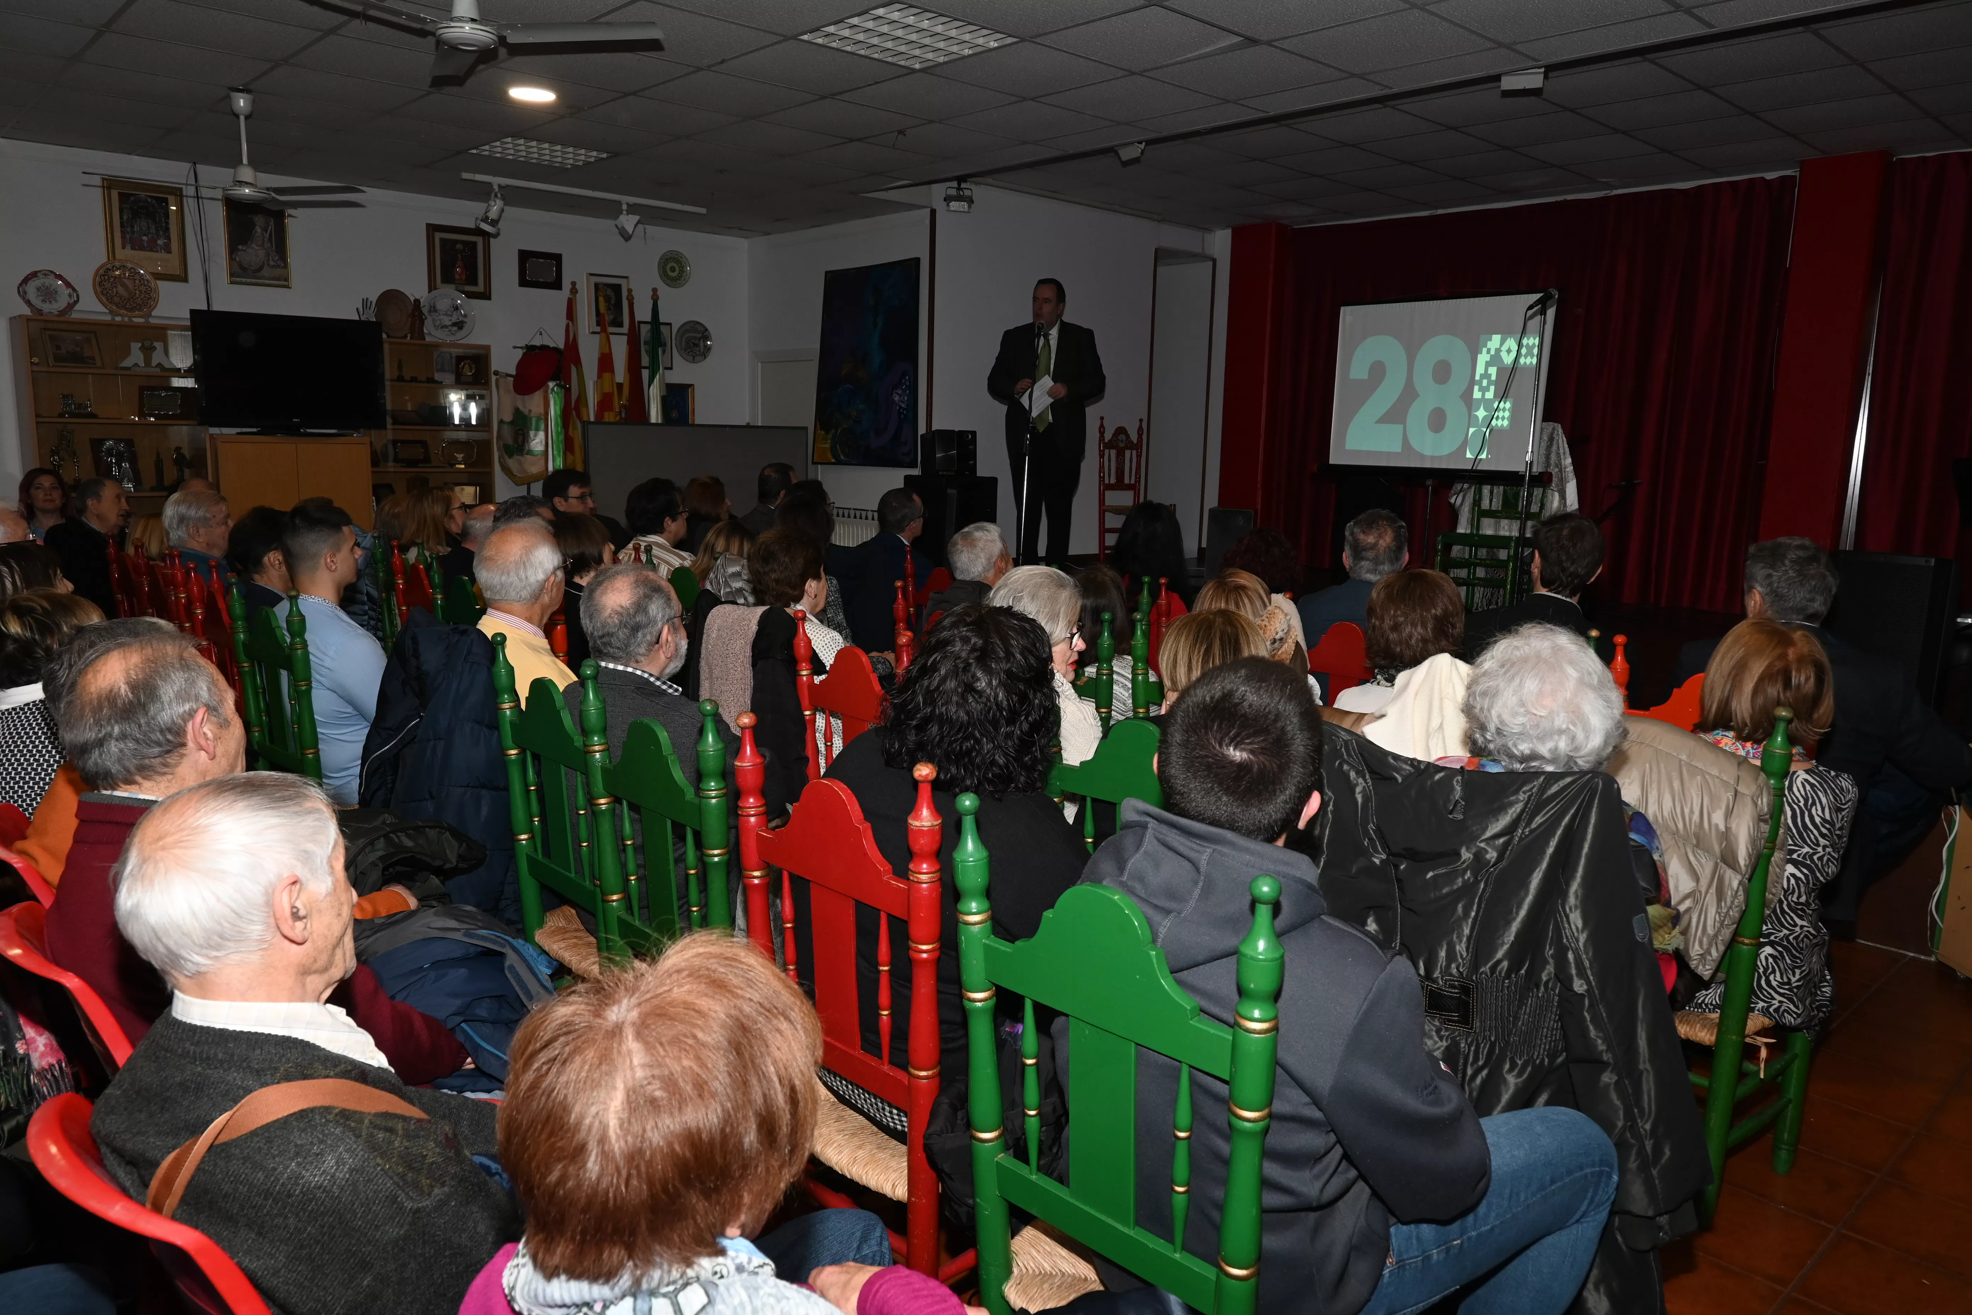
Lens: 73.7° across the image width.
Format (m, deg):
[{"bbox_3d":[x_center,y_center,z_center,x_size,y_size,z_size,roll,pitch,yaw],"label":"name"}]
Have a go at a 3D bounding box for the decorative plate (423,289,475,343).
[{"bbox_3d":[-3.337,-2.132,8.188,0.322,0.322,0.035,-7,2,-40],"label":"decorative plate"}]

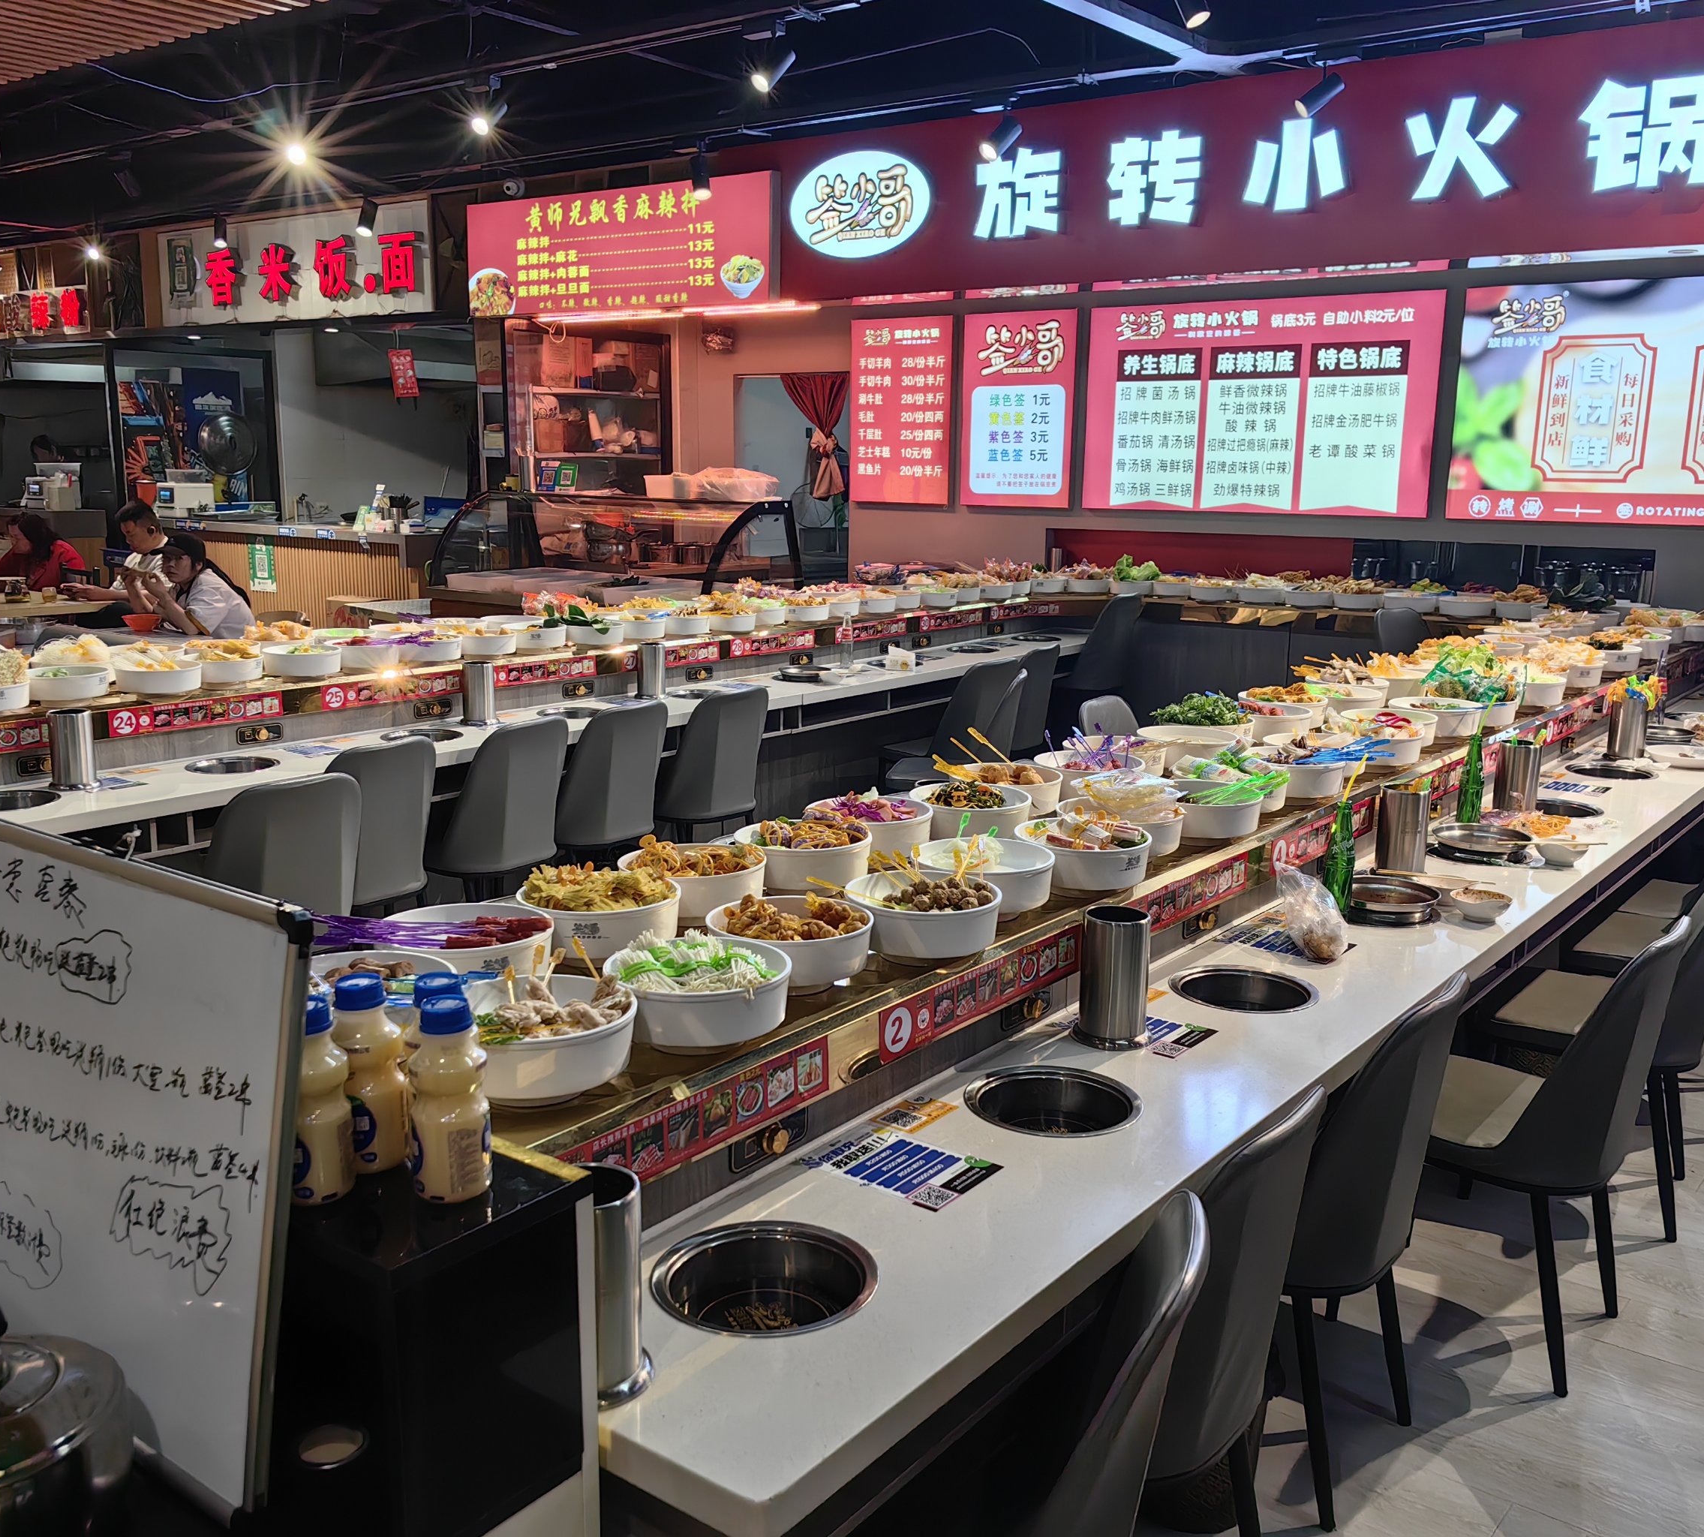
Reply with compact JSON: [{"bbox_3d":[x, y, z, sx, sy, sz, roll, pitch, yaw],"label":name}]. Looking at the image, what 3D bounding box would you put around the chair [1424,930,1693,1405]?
[{"bbox_3d":[1.243,0.668,3.016,0.480,0.830,0.450,10,14,37],"label":"chair"}]

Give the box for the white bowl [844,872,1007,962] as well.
[{"bbox_3d":[0.103,0.221,2.302,0.226,0.086,0.226,1,11,0],"label":"white bowl"}]

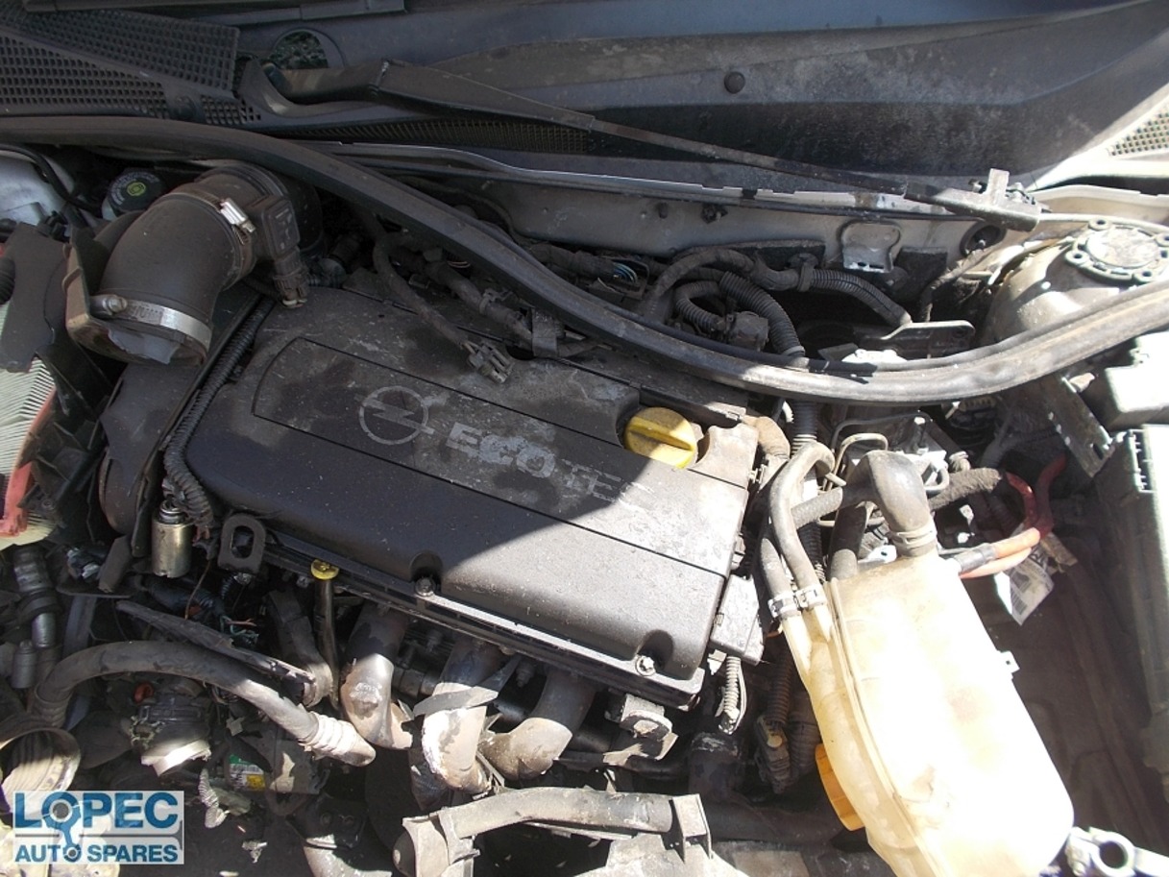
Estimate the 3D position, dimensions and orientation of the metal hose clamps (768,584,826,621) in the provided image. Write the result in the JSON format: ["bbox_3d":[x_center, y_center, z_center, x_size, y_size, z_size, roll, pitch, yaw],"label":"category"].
[{"bbox_3d":[0.171,0.131,0.705,0.041,0.020,0.018,-22,64,-17],"label":"metal hose clamps"}]

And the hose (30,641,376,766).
[{"bbox_3d":[-0.340,0.234,0.788,0.312,0.081,0.075,7,59,-1],"label":"hose"}]

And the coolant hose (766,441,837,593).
[{"bbox_3d":[0.178,0.062,0.725,0.057,0.041,0.127,13,59,3],"label":"coolant hose"}]

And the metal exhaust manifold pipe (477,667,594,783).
[{"bbox_3d":[-0.039,0.241,0.745,0.090,0.085,0.075,14,55,7],"label":"metal exhaust manifold pipe"}]

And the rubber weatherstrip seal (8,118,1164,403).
[{"bbox_3d":[-0.070,-0.180,0.850,1.240,0.085,0.250,11,54,8],"label":"rubber weatherstrip seal"}]

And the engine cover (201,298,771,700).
[{"bbox_3d":[-0.091,0.038,0.790,0.458,0.100,0.240,18,61,4],"label":"engine cover"}]

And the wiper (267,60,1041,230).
[{"bbox_3d":[0.066,-0.278,0.804,0.741,0.063,0.047,10,59,1],"label":"wiper"}]

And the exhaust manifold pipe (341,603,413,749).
[{"bbox_3d":[-0.191,0.224,0.816,0.053,0.109,0.121,-1,60,-6],"label":"exhaust manifold pipe"}]

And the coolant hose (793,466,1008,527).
[{"bbox_3d":[0.288,0.051,0.810,0.202,0.039,0.023,-7,60,-9],"label":"coolant hose"}]

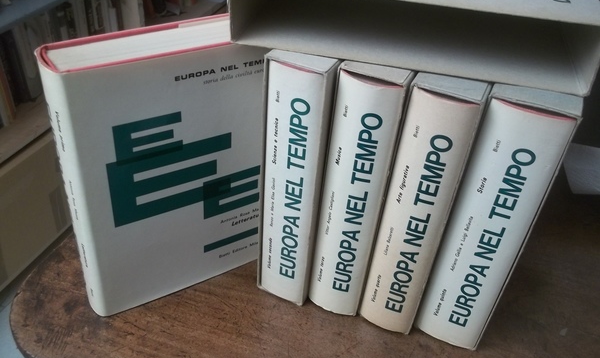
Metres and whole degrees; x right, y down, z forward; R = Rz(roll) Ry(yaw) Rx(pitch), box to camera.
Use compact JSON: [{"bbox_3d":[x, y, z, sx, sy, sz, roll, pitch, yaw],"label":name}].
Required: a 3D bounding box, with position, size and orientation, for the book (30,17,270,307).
[{"bbox_3d":[-0.094,-0.003,0.439,0.170,0.240,0.036,-18,48,-27],"label":"book"}]

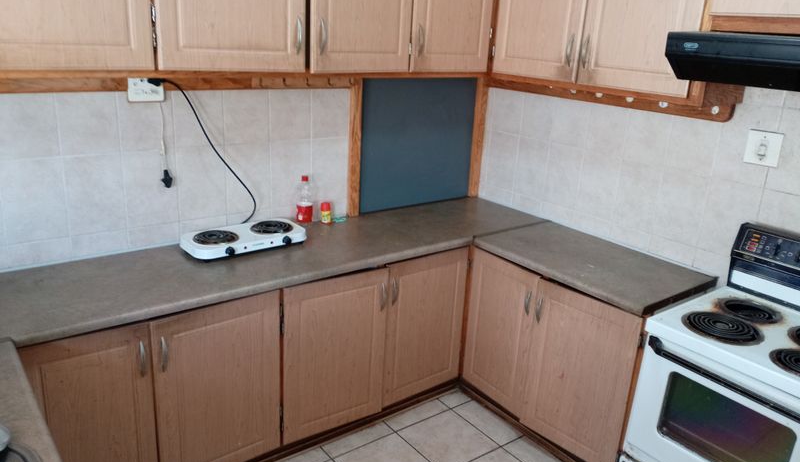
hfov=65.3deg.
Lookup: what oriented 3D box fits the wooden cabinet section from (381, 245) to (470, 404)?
[{"bbox_3d":[0.118,0.438,2.864,0.465,0.691,0.022,-11,22,-36],"label":"wooden cabinet section"}]

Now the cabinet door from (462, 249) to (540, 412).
[{"bbox_3d":[0.452,0.461,2.848,0.022,0.686,0.397,-10,22,-34],"label":"cabinet door"}]

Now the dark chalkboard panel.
[{"bbox_3d":[0.104,-0.444,3.193,0.731,0.657,0.020,-10,22,-36],"label":"dark chalkboard panel"}]

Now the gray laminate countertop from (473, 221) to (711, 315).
[{"bbox_3d":[0.808,0.124,2.686,0.527,0.038,0.870,-10,22,-36],"label":"gray laminate countertop"}]

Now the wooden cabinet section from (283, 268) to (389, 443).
[{"bbox_3d":[-0.263,0.509,2.574,0.473,0.689,0.022,-9,22,-34],"label":"wooden cabinet section"}]

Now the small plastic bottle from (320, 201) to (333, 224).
[{"bbox_3d":[-0.342,-0.083,2.921,0.051,0.092,0.051,-10,22,-36],"label":"small plastic bottle"}]

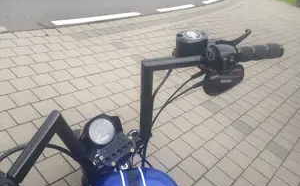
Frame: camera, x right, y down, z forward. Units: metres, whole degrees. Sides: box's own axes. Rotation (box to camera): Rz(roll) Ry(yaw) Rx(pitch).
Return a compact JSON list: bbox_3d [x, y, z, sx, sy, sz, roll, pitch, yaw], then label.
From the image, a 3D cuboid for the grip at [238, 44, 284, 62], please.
[{"bbox_3d":[0.289,-0.105,0.720,0.135,0.037,0.037,-6,35,-12],"label":"grip"}]

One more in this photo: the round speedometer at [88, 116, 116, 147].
[{"bbox_3d":[-0.156,0.120,0.868,0.090,0.045,0.090,-27,92,-23],"label":"round speedometer"}]

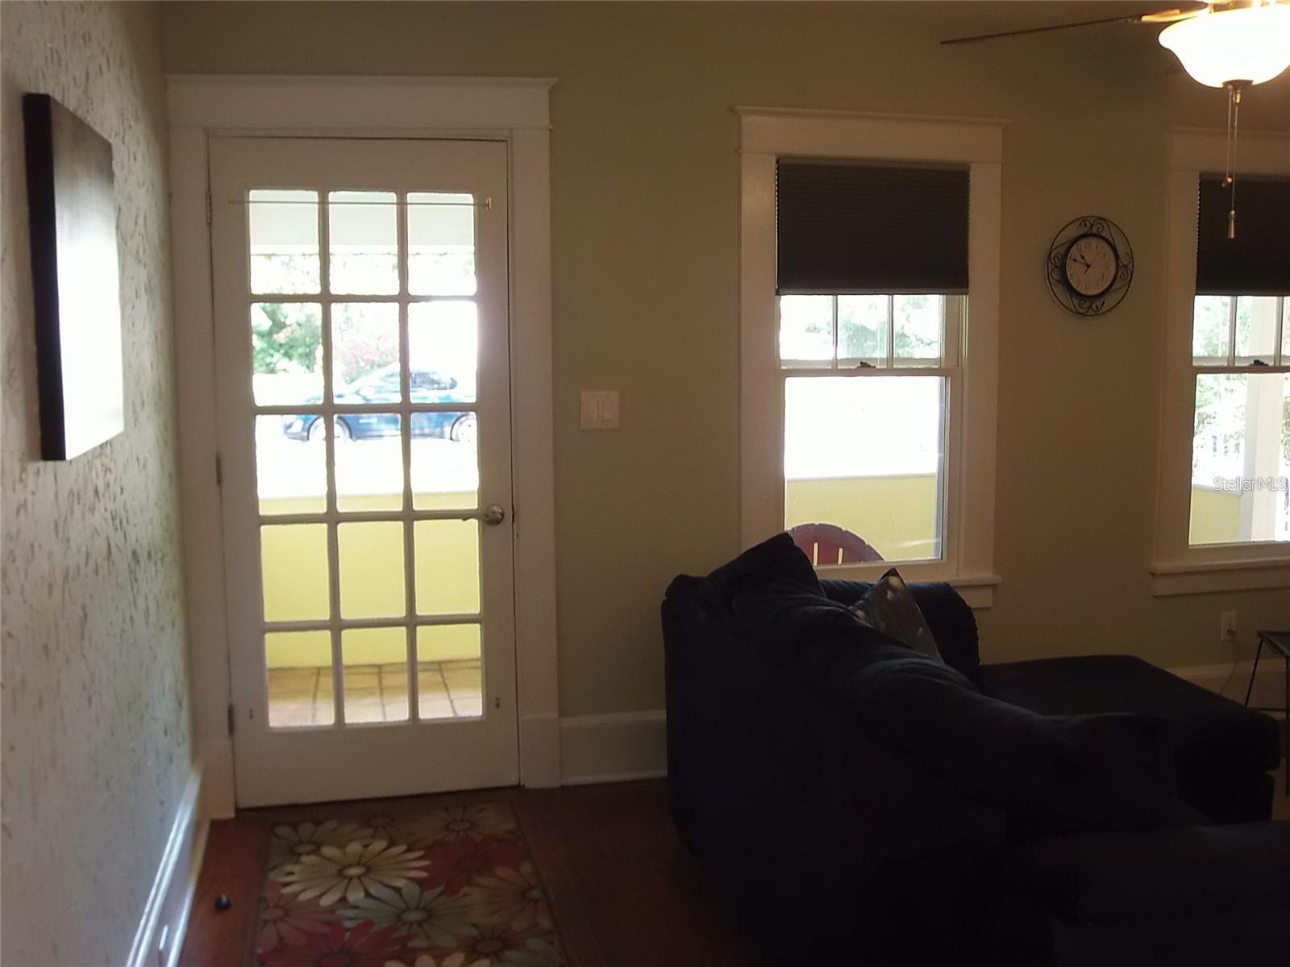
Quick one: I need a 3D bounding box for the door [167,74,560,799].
[{"bbox_3d":[-0.828,-0.103,3.807,1.106,2.233,0.080,-2,6,-11],"label":"door"}]

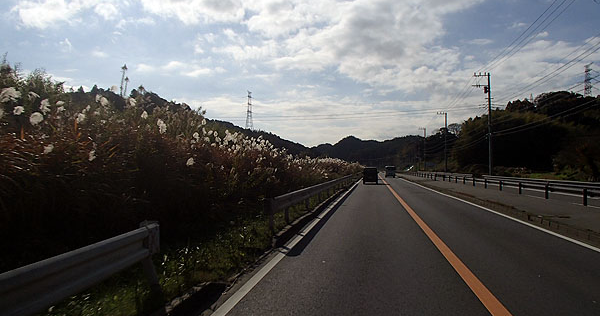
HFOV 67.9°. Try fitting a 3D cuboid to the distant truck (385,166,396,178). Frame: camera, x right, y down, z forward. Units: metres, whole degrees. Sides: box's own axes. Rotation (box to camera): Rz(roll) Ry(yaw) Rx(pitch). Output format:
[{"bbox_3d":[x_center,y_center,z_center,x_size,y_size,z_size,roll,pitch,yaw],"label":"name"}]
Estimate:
[{"bbox_3d":[16.165,2.476,79.892,1.800,2.150,4.800,0,-1,9],"label":"distant truck"}]

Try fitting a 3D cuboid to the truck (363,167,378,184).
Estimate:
[{"bbox_3d":[7.550,1.868,47.347,1.500,1.830,3.500,0,-1,9],"label":"truck"}]

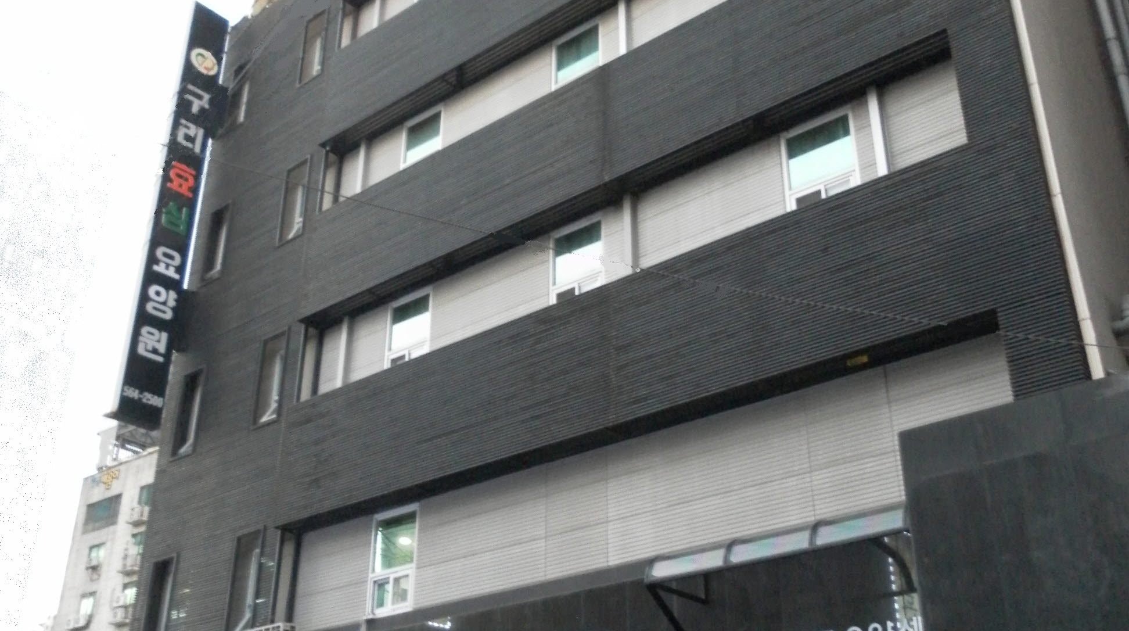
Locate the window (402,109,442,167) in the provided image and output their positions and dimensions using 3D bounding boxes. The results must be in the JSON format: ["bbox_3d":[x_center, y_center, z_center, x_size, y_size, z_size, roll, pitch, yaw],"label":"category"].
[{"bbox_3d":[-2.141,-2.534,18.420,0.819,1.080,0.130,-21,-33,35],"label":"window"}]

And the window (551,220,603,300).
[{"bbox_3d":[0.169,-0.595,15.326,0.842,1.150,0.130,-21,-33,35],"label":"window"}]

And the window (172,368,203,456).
[{"bbox_3d":[-5.943,1.588,19.374,0.615,1.420,0.180,-21,-33,35],"label":"window"}]

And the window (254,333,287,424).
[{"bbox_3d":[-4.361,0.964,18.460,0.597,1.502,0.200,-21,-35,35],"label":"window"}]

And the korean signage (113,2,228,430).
[{"bbox_3d":[-6.868,-2.043,21.455,0.360,8.640,0.736,-21,-35,35],"label":"korean signage"}]

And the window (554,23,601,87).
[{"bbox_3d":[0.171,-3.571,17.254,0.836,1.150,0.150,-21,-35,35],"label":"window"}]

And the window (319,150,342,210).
[{"bbox_3d":[-3.743,-2.222,19.621,0.468,1.343,0.200,-21,-35,35],"label":"window"}]

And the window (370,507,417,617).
[{"bbox_3d":[-2.231,3.187,15.822,0.851,1.363,0.150,-21,-35,35],"label":"window"}]

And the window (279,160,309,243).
[{"bbox_3d":[-4.245,-1.816,19.444,0.590,1.480,0.180,-21,-33,35],"label":"window"}]

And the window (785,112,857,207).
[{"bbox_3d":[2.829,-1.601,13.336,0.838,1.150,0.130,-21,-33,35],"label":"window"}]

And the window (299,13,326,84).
[{"bbox_3d":[-4.228,-4.522,20.742,0.605,1.360,0.180,-21,-33,35],"label":"window"}]

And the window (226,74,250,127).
[{"bbox_3d":[-5.972,-4.050,22.725,0.597,1.413,0.200,-21,-35,35],"label":"window"}]

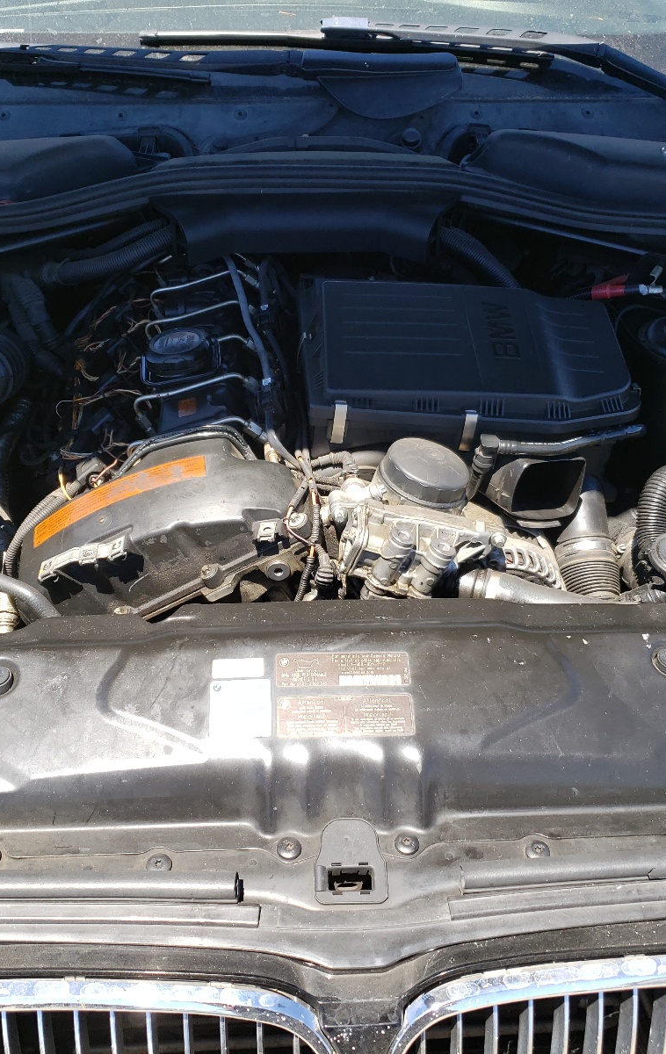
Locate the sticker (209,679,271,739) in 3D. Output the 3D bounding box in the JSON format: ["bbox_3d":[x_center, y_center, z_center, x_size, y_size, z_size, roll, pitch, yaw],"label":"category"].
[{"bbox_3d":[-0.071,0.138,0.805,0.047,0.001,0.055,-1,45,-2],"label":"sticker"}]

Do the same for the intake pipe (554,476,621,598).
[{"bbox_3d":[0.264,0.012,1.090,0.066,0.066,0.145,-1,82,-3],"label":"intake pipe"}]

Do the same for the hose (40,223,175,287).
[{"bbox_3d":[-0.276,-0.340,1.307,0.175,0.080,0.050,-1,40,-2],"label":"hose"}]

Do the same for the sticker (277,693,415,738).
[{"bbox_3d":[0.011,0.164,0.915,0.119,0.002,0.044,-1,52,-3],"label":"sticker"}]

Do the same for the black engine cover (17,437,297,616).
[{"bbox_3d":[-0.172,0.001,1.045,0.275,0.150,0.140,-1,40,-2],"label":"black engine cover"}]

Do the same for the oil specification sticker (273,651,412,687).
[{"bbox_3d":[0.008,0.112,0.831,0.105,0.001,0.032,-1,45,-2],"label":"oil specification sticker"}]

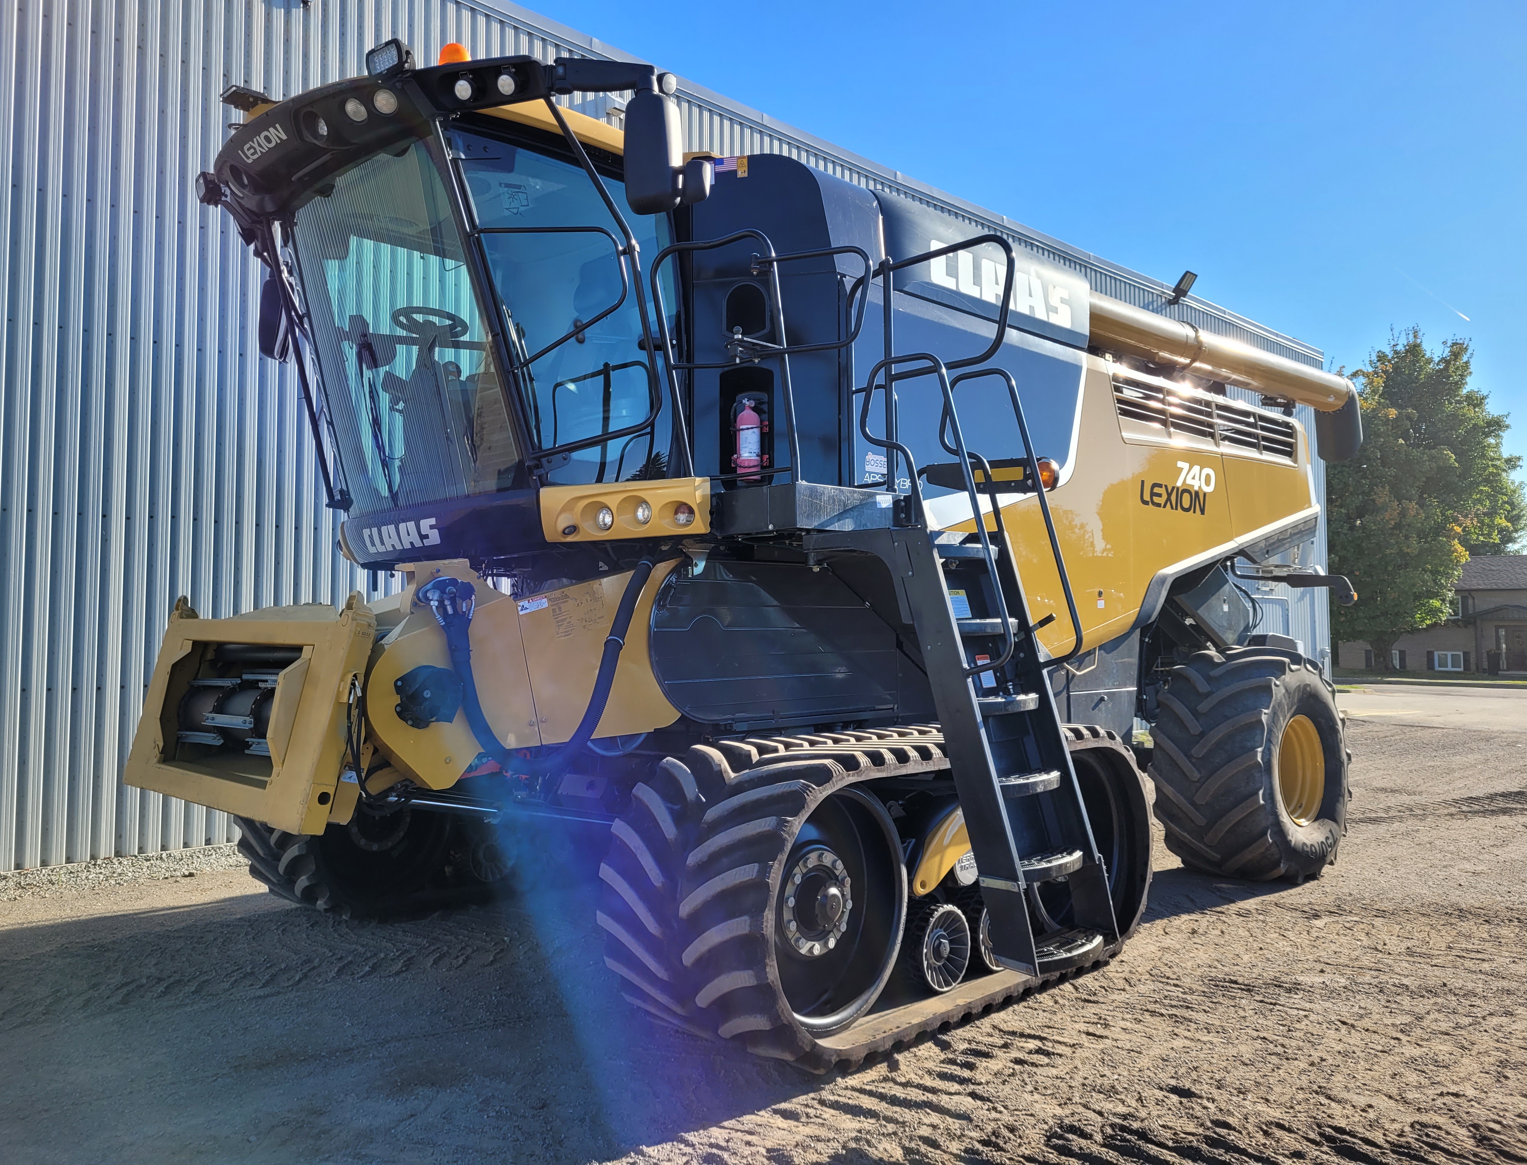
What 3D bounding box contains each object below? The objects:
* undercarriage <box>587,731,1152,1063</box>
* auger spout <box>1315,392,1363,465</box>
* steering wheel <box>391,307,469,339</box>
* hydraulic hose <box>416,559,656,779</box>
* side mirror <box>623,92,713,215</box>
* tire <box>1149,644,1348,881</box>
[{"bbox_3d":[0.656,1.246,5.172,2.750,1.110,0.870,3,-5,-45],"label":"undercarriage"},{"bbox_3d":[4.985,-1.355,10.100,0.360,0.620,0.330,3,-5,-45],"label":"auger spout"},{"bbox_3d":[-1.599,-1.244,5.600,0.390,0.070,0.390,-4,-17,45],"label":"steering wheel"},{"bbox_3d":[-0.888,0.361,4.778,1.090,0.880,0.260,3,-5,-45],"label":"hydraulic hose"},{"bbox_3d":[-0.360,-1.609,4.350,0.310,0.420,0.140,-1,-4,12],"label":"side mirror"},{"bbox_3d":[3.221,1.195,7.760,1.610,1.550,0.760,3,-5,-45],"label":"tire"}]

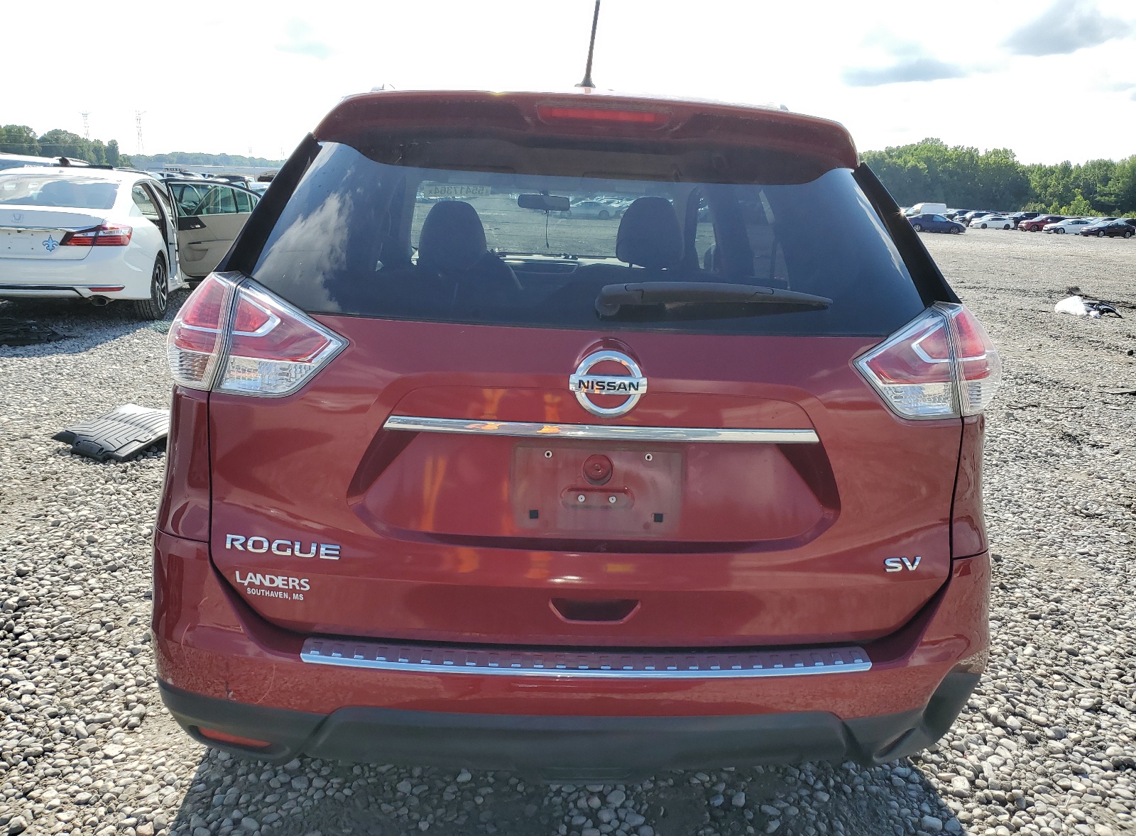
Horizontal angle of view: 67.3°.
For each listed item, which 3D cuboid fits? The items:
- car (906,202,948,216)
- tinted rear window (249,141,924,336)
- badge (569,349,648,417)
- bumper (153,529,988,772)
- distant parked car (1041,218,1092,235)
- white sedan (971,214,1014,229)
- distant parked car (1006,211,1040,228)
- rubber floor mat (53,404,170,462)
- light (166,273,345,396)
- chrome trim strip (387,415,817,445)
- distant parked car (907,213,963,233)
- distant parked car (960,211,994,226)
[{"bbox_3d":[44.991,-25.871,108.000,5.700,2.600,2.050,1,15,-7],"label":"car"},{"bbox_3d":[0.058,-0.312,1.592,1.280,0.380,0.085,2,-22,-4],"label":"tinted rear window"},{"bbox_3d":[0.067,-0.058,1.435,0.132,0.114,0.016,2,7,-3],"label":"badge"},{"bbox_3d":[0.032,0.478,1.712,1.820,0.430,0.550,2,15,-4],"label":"bumper"},{"bbox_3d":[48.213,-18.298,81.666,4.800,1.440,1.830,2,15,-4],"label":"distant parked car"},{"bbox_3d":[48.725,-22.395,98.000,4.800,1.450,1.830,1,15,-7],"label":"white sedan"},{"bbox_3d":[55.443,-23.805,103.000,5.300,1.900,2.000,1,15,-7],"label":"distant parked car"},{"bbox_3d":[-2.530,0.052,4.918,0.610,0.110,0.690,9,16,20],"label":"rubber floor mat"},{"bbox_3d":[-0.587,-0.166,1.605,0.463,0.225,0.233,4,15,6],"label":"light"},{"bbox_3d":[0.064,0.017,1.452,0.750,0.028,0.040,2,15,-4],"label":"chrome trim strip"},{"bbox_3d":[28.325,-15.183,66.500,4.600,1.440,1.800,7,15,16],"label":"distant parked car"},{"bbox_3d":[48.168,-23.490,101.000,4.900,1.780,1.920,1,15,-7],"label":"distant parked car"}]

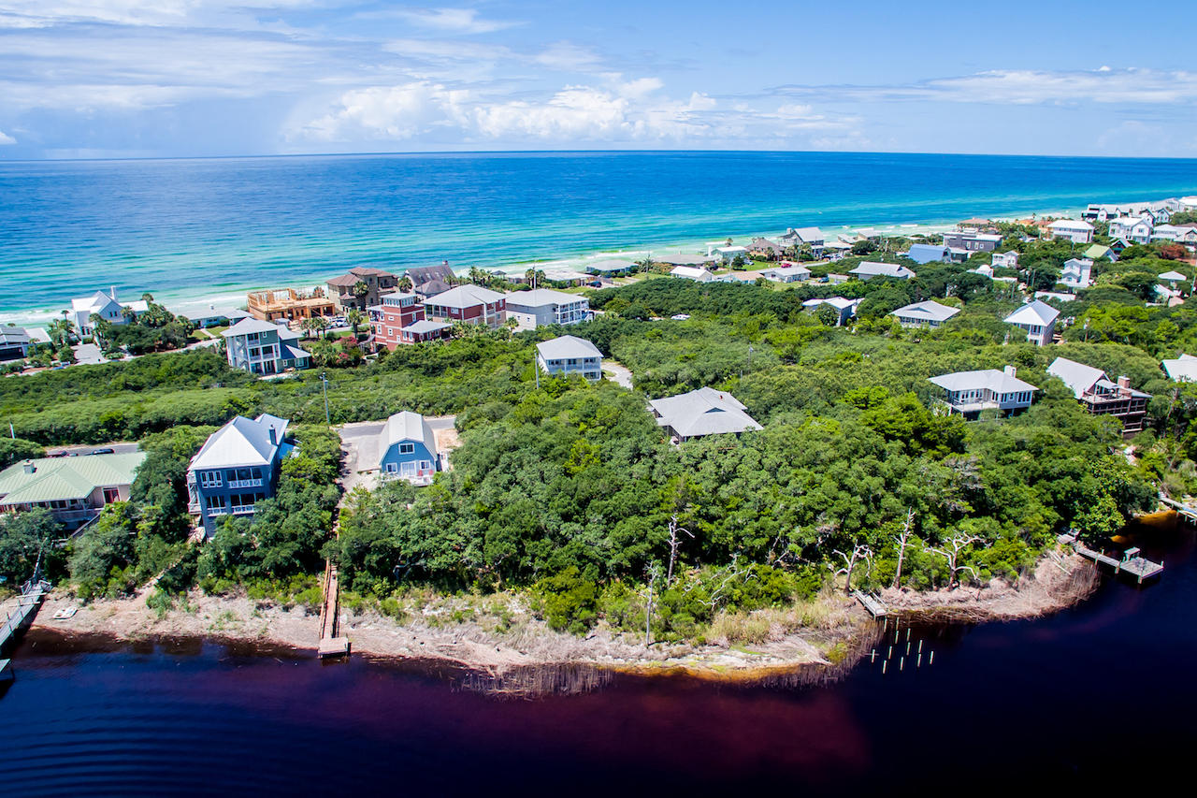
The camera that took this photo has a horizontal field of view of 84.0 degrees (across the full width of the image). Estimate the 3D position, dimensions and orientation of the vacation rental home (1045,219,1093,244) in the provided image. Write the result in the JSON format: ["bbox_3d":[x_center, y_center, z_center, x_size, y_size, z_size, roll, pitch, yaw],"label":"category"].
[{"bbox_3d":[248.020,-88.710,349.510,13.000,10.500,19.300,-17,26,-37],"label":"vacation rental home"}]

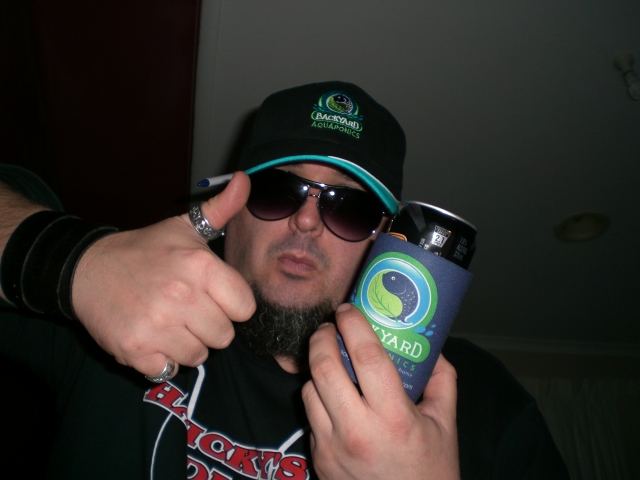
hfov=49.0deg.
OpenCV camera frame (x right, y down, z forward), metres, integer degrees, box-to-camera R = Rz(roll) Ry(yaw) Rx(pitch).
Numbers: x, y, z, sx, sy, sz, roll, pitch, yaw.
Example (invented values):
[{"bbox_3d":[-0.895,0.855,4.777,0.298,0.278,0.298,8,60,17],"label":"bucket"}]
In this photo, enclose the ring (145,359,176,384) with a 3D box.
[{"bbox_3d":[-0.110,0.091,0.485,0.007,0.022,0.022,49,-13,-29],"label":"ring"}]

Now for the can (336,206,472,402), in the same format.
[{"bbox_3d":[0.064,0.043,0.522,0.075,0.134,0.075,24,-1,1],"label":"can"}]

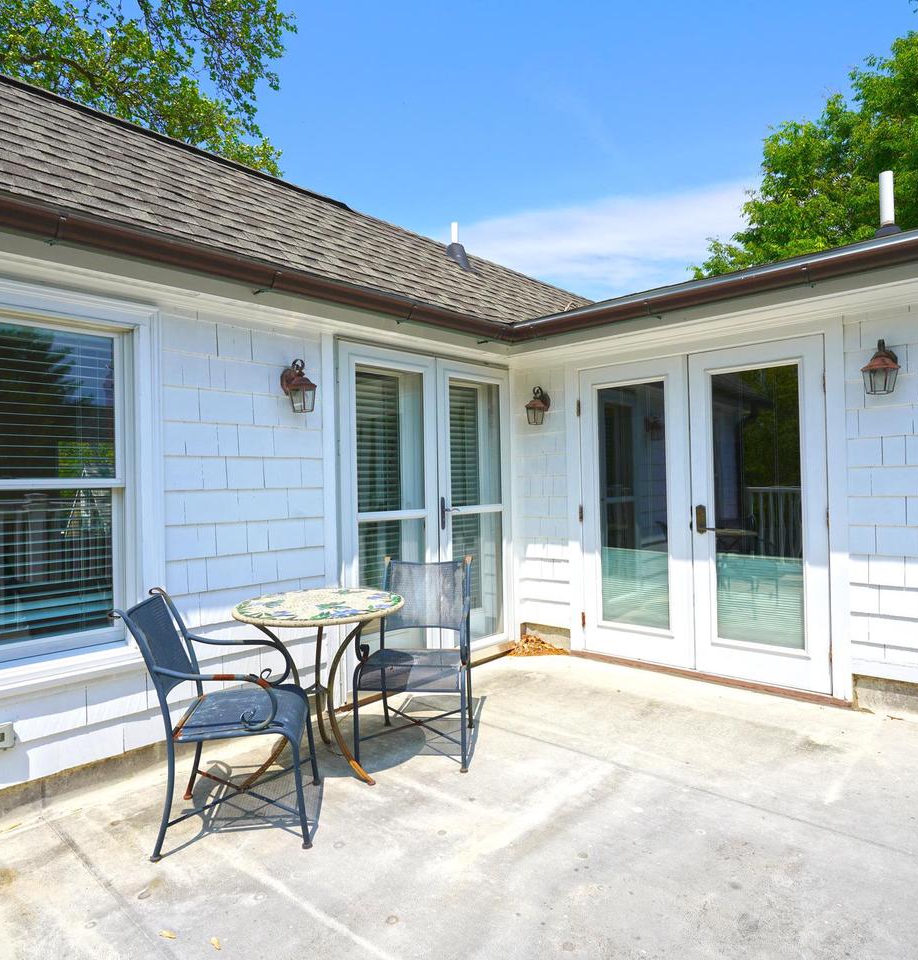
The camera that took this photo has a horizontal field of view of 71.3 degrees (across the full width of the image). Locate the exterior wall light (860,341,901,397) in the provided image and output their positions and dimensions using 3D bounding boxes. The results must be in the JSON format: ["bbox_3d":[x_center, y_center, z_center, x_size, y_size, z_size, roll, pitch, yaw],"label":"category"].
[{"bbox_3d":[2.170,-0.591,3.307,0.165,0.280,0.210,-1,0,42],"label":"exterior wall light"}]

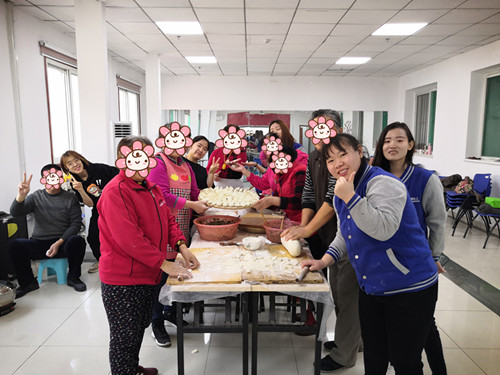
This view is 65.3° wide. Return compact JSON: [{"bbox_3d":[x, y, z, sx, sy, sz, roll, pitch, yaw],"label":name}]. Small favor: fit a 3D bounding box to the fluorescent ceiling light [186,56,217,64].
[{"bbox_3d":[-0.952,-2.541,7.767,0.600,0.050,0.600,0,8,0],"label":"fluorescent ceiling light"}]

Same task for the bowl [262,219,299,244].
[{"bbox_3d":[0.249,0.330,2.874,0.300,0.112,0.300,0,8,0],"label":"bowl"}]

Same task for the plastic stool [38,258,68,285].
[{"bbox_3d":[-1.983,0.815,4.023,0.290,0.280,0.270,0,8,0],"label":"plastic stool"}]

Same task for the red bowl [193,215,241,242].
[{"bbox_3d":[-0.243,0.311,2.939,0.358,0.124,0.358,0,8,0],"label":"red bowl"}]

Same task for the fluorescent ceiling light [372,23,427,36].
[{"bbox_3d":[2.047,-2.187,5.391,0.600,0.050,0.600,0,8,0],"label":"fluorescent ceiling light"}]

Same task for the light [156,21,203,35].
[{"bbox_3d":[-0.953,-2.208,5.390,0.600,0.050,0.600,0,8,0],"label":"light"}]

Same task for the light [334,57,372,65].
[{"bbox_3d":[2.048,-2.520,7.768,0.600,0.050,0.600,0,8,0],"label":"light"}]

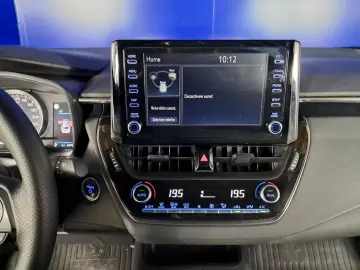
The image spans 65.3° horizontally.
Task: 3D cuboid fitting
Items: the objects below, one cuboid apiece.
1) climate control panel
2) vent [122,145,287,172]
[{"bbox_3d":[0.034,0.100,0.428,0.250,0.061,0.030,0,-6,0],"label":"climate control panel"},{"bbox_3d":[0.043,0.038,0.450,0.259,0.045,0.040,0,-2,0],"label":"vent"}]

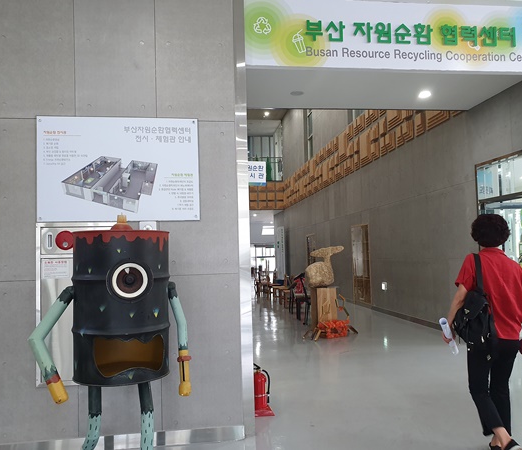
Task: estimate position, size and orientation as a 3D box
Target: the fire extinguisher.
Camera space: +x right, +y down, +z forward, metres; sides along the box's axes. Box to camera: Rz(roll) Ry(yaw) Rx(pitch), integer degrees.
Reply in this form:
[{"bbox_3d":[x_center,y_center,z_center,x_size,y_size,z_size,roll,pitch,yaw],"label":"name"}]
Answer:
[{"bbox_3d":[-0.017,1.453,4.062,0.240,0.460,0.250,-1,-2,-8],"label":"fire extinguisher"}]

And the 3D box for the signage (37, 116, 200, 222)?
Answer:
[{"bbox_3d":[-1.075,-0.424,3.446,1.195,0.795,0.020,-1,-2,-8],"label":"signage"}]

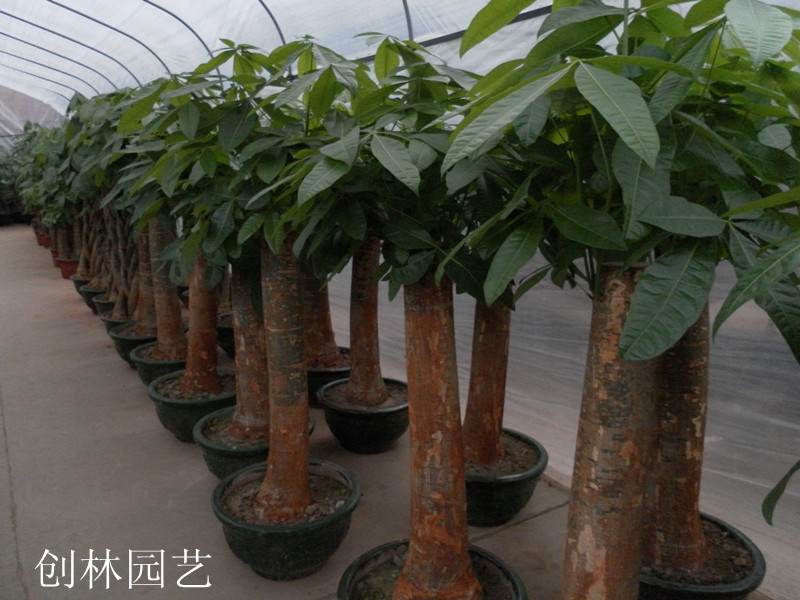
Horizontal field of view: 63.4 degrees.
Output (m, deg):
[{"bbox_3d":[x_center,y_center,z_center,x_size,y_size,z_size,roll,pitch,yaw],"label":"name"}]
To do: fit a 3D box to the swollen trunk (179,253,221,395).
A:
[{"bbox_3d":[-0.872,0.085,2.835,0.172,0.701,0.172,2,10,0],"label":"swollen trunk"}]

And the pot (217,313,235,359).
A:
[{"bbox_3d":[-0.988,0.234,4.106,0.420,0.223,0.420,1,11,0],"label":"pot"}]

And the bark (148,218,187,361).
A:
[{"bbox_3d":[-1.160,-0.068,3.256,0.189,0.766,0.189,1,11,0],"label":"bark"}]

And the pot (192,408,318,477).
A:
[{"bbox_3d":[-0.534,0.565,2.396,0.420,0.223,0.420,1,11,0],"label":"pot"}]

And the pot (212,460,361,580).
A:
[{"bbox_3d":[-0.338,0.681,1.951,0.434,0.240,0.434,2,10,0],"label":"pot"}]

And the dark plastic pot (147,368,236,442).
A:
[{"bbox_3d":[-0.897,0.489,2.907,0.430,0.240,0.430,2,10,0],"label":"dark plastic pot"}]

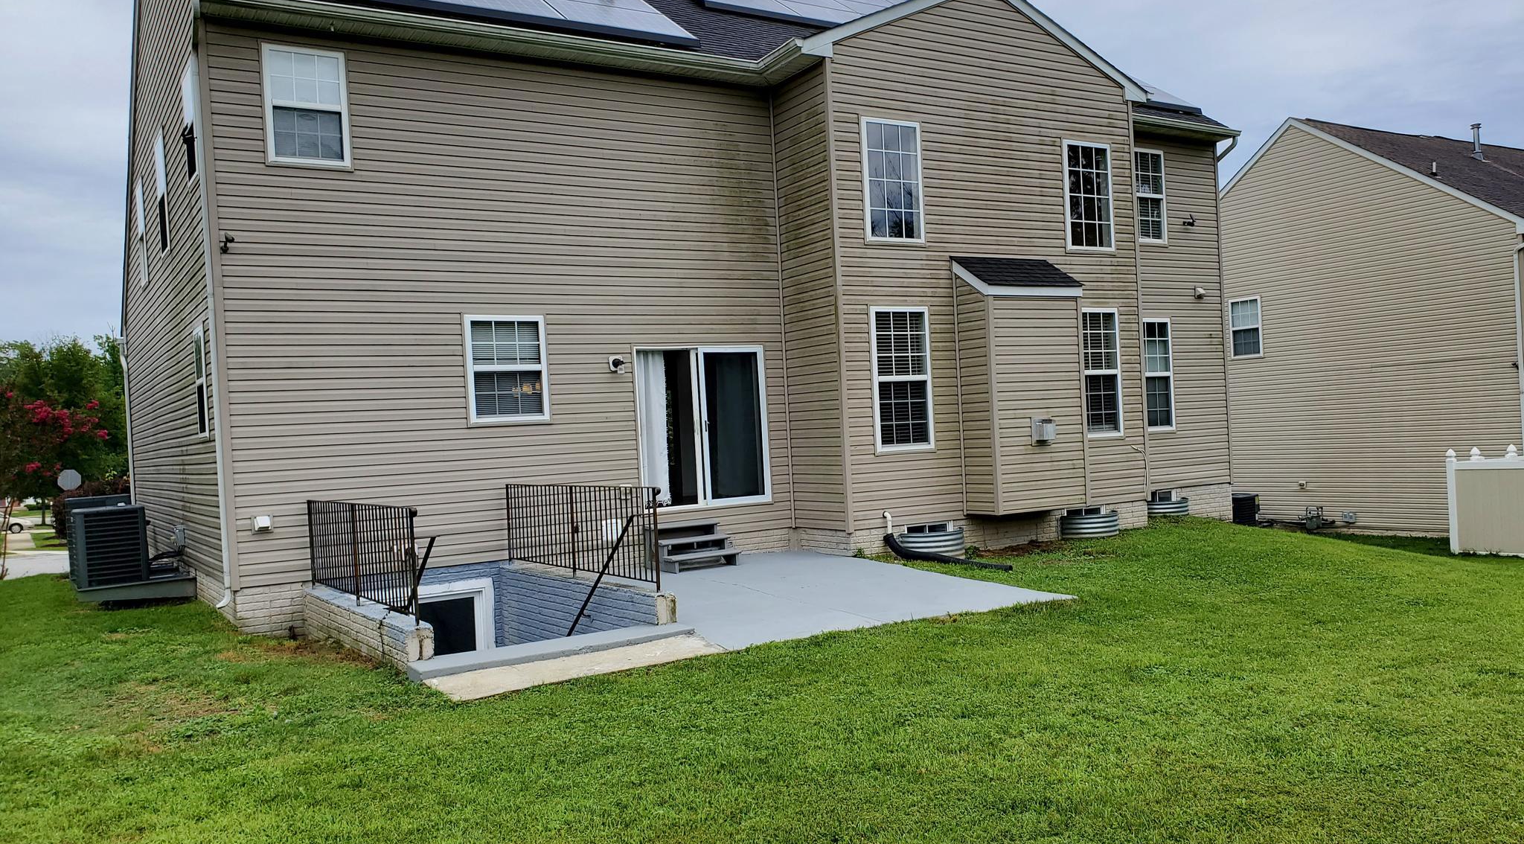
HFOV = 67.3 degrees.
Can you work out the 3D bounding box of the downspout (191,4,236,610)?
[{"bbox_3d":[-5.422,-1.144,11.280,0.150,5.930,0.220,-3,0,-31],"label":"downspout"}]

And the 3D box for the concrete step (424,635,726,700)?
[{"bbox_3d":[-1.273,1.765,8.130,2.100,0.100,0.700,-3,0,-31],"label":"concrete step"}]

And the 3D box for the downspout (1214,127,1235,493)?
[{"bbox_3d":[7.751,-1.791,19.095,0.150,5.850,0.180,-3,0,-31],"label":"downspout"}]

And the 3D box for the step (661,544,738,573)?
[{"bbox_3d":[-0.673,1.610,13.159,0.900,0.180,0.310,-3,0,-31],"label":"step"}]

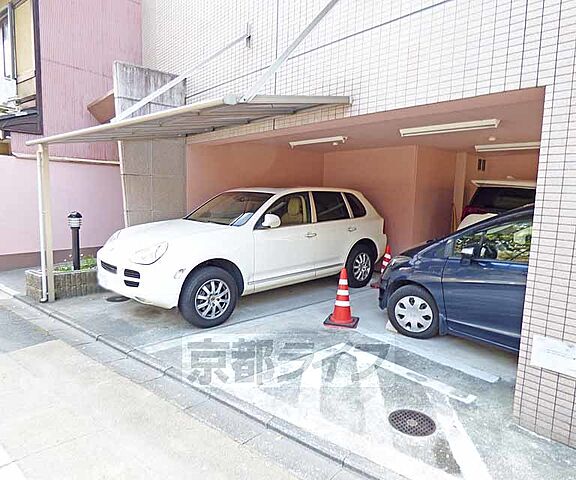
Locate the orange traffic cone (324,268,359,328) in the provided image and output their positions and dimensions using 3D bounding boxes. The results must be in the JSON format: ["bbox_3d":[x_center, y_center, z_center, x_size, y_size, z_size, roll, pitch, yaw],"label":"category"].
[{"bbox_3d":[0.702,0.686,4.361,0.375,0.700,0.375,4,7,18],"label":"orange traffic cone"}]

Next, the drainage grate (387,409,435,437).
[{"bbox_3d":[0.875,1.293,2.438,0.315,0.020,0.315,2,7,0],"label":"drainage grate"}]

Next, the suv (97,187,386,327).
[{"bbox_3d":[-0.382,-0.009,5.601,4.780,1.690,1.930,-6,11,-41],"label":"suv"}]

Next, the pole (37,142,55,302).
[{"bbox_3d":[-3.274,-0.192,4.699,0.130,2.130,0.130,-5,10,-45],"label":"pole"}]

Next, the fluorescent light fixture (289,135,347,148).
[{"bbox_3d":[0.463,-1.723,6.001,0.130,0.100,1.240,-5,10,-45],"label":"fluorescent light fixture"}]

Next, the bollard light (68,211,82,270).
[{"bbox_3d":[-3.248,0.020,5.301,0.210,0.900,0.210,-5,10,-45],"label":"bollard light"}]

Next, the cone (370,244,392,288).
[{"bbox_3d":[1.751,0.441,6.082,0.380,0.700,0.380,-5,10,-45],"label":"cone"}]

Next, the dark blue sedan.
[{"bbox_3d":[2.851,0.366,3.497,4.000,1.550,1.700,7,9,44],"label":"dark blue sedan"}]

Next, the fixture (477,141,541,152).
[{"bbox_3d":[3.883,-1.592,5.900,0.200,0.090,1.240,-5,10,-45],"label":"fixture"}]

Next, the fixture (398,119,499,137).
[{"bbox_3d":[2.110,-1.506,4.647,0.200,0.090,1.240,-5,10,-45],"label":"fixture"}]

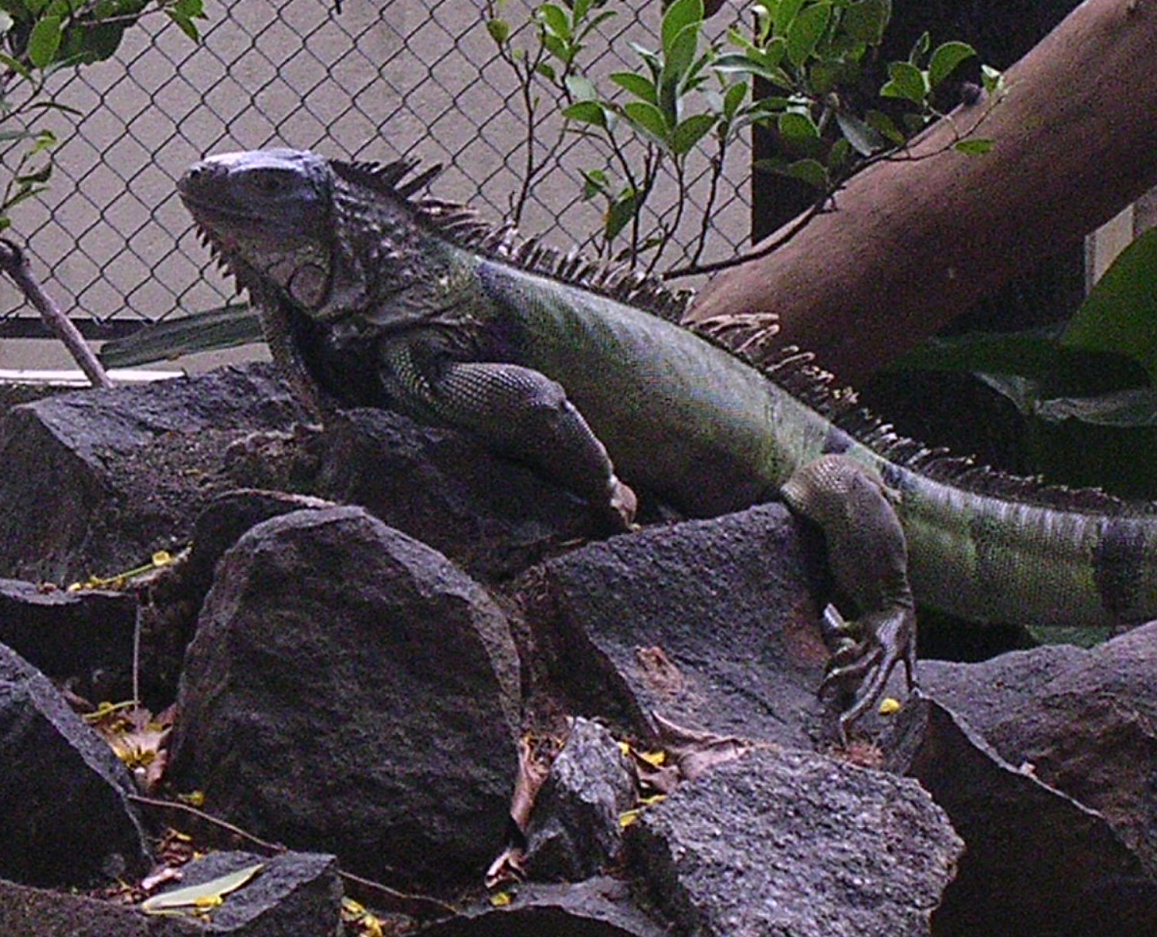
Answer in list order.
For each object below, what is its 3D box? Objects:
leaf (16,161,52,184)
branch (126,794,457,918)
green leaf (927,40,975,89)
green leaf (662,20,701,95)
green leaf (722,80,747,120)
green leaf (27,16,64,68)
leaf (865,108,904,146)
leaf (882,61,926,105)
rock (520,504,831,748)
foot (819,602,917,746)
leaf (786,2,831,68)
[{"bbox_3d":[-0.389,-0.212,4.150,0.027,0.018,0.024,0,7,0],"label":"leaf"},{"bbox_3d":[-0.168,0.227,3.400,0.210,0.016,0.022,20,10,8],"label":"branch"},{"bbox_3d":[0.237,-0.257,3.700,0.036,0.010,0.020,-34,54,-2],"label":"green leaf"},{"bbox_3d":[0.066,-0.262,3.700,0.019,0.050,0.010,21,-21,-5],"label":"green leaf"},{"bbox_3d":[0.099,-0.234,3.700,0.014,0.029,0.008,26,-24,-9],"label":"green leaf"},{"bbox_3d":[-0.385,-0.308,4.200,0.023,0.039,0.006,12,0,14],"label":"green leaf"},{"bbox_3d":[0.195,-0.217,3.700,0.031,0.008,0.014,33,54,2],"label":"leaf"},{"bbox_3d":[0.207,-0.245,3.700,0.032,0.010,0.022,18,53,7],"label":"leaf"},{"bbox_3d":[0.062,0.101,3.620,0.200,0.160,0.180,0,7,0],"label":"rock"},{"bbox_3d":[0.162,0.115,3.250,0.050,0.035,0.085,11,48,19],"label":"foot"},{"bbox_3d":[0.170,-0.321,4.300,0.027,0.050,0.016,25,0,9],"label":"leaf"}]

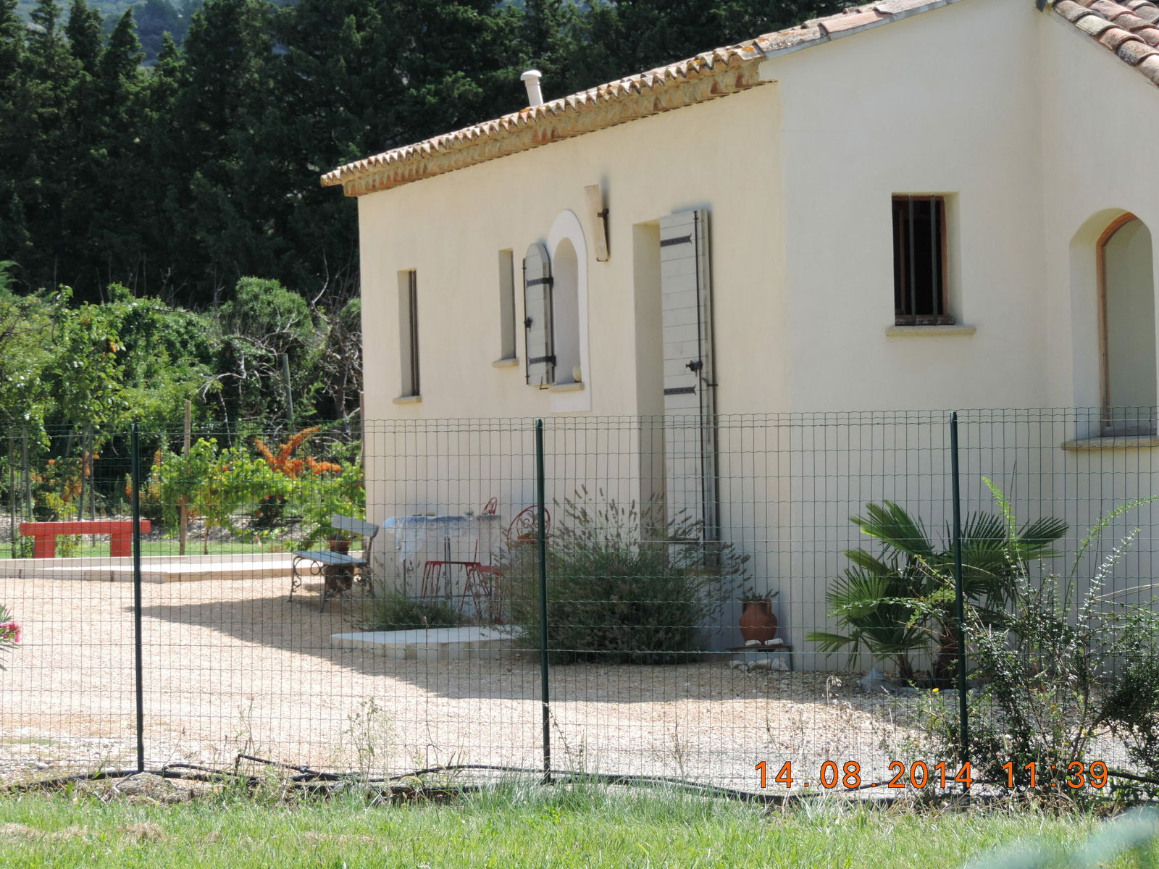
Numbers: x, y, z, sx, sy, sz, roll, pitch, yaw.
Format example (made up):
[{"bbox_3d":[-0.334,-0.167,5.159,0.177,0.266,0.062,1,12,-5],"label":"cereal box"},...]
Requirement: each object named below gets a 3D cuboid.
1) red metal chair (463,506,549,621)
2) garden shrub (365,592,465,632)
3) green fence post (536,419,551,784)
[{"bbox_3d":[-0.497,0.916,31.000,0.480,0.860,0.420,-2,0,45],"label":"red metal chair"},{"bbox_3d":[-1.145,1.253,31.500,0.680,0.300,0.580,-2,0,0],"label":"garden shrub"},{"bbox_3d":[-0.146,0.680,18.400,0.032,1.485,0.032,-1,0,20],"label":"green fence post"}]

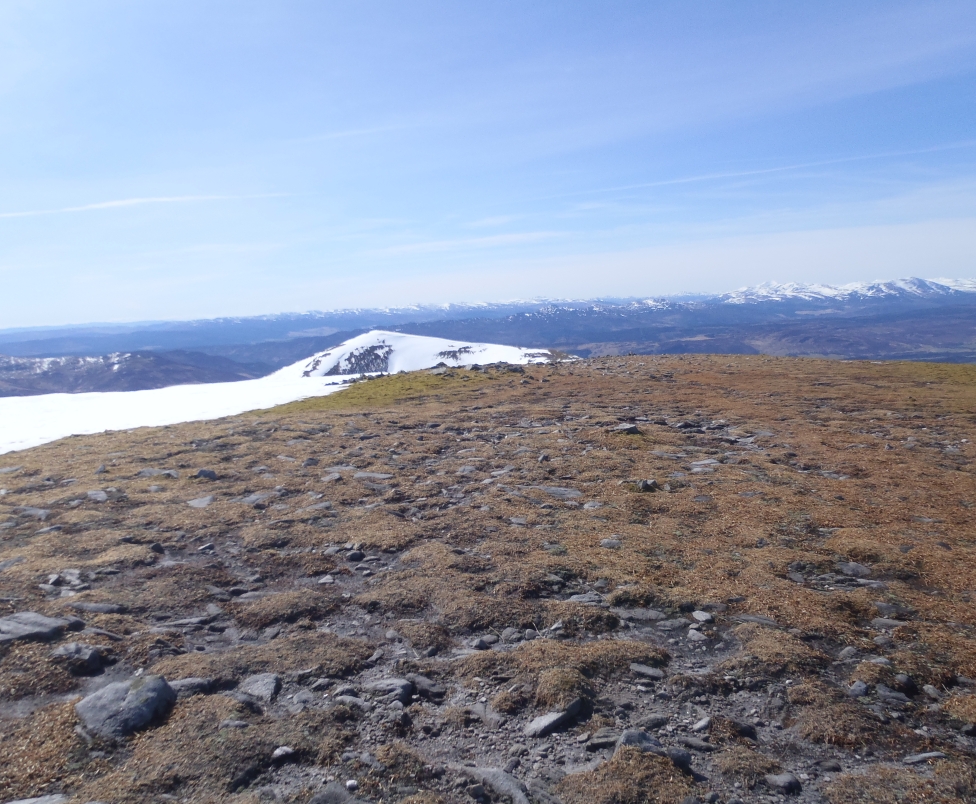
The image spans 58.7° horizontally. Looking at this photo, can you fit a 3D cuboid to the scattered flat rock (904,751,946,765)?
[{"bbox_3d":[1.580,1.286,3.139,0.154,0.025,0.061,-4,5,-15],"label":"scattered flat rock"}]

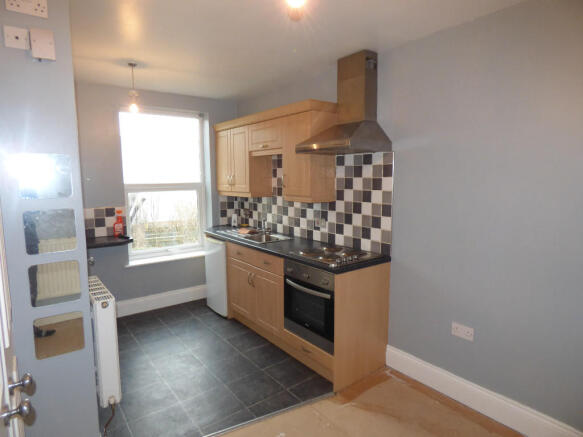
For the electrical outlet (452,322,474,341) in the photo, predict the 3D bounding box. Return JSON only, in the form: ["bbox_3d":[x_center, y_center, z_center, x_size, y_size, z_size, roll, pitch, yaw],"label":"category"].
[{"bbox_3d":[1.140,0.754,2.249,0.015,0.088,0.144,-5,8,-38],"label":"electrical outlet"}]

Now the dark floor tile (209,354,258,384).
[{"bbox_3d":[-0.464,1.215,2.734,0.327,0.010,0.322,-5,8,-38],"label":"dark floor tile"}]

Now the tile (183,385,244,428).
[{"bbox_3d":[-0.522,1.265,2.272,0.327,0.010,0.322,-5,8,-38],"label":"tile"}]

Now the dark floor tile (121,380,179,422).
[{"bbox_3d":[-0.987,1.259,2.324,0.327,0.010,0.322,-5,8,-38],"label":"dark floor tile"}]

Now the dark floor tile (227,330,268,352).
[{"bbox_3d":[-0.422,1.167,3.182,0.286,0.010,0.322,-5,8,-38],"label":"dark floor tile"}]

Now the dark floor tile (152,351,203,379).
[{"bbox_3d":[-0.929,1.209,2.785,0.327,0.010,0.322,-5,8,-38],"label":"dark floor tile"}]

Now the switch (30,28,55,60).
[{"bbox_3d":[-1.111,-0.777,1.505,0.087,0.116,0.024,-4,7,-34],"label":"switch"}]

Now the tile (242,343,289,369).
[{"bbox_3d":[-0.205,1.198,2.952,0.330,0.010,0.330,-5,9,-38],"label":"tile"}]

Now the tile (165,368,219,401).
[{"bbox_3d":[-0.737,1.246,2.548,0.330,0.010,0.330,-5,9,-38],"label":"tile"}]

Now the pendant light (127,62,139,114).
[{"bbox_3d":[-1.310,-1.083,2.803,0.090,0.391,0.090,-5,9,-38],"label":"pendant light"}]

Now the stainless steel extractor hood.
[{"bbox_3d":[0.402,-0.889,2.605,0.475,0.757,0.600,-5,8,-38],"label":"stainless steel extractor hood"}]

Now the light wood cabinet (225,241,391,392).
[{"bbox_3d":[0.043,0.724,3.197,0.610,0.875,1.615,-5,9,-38],"label":"light wood cabinet"}]

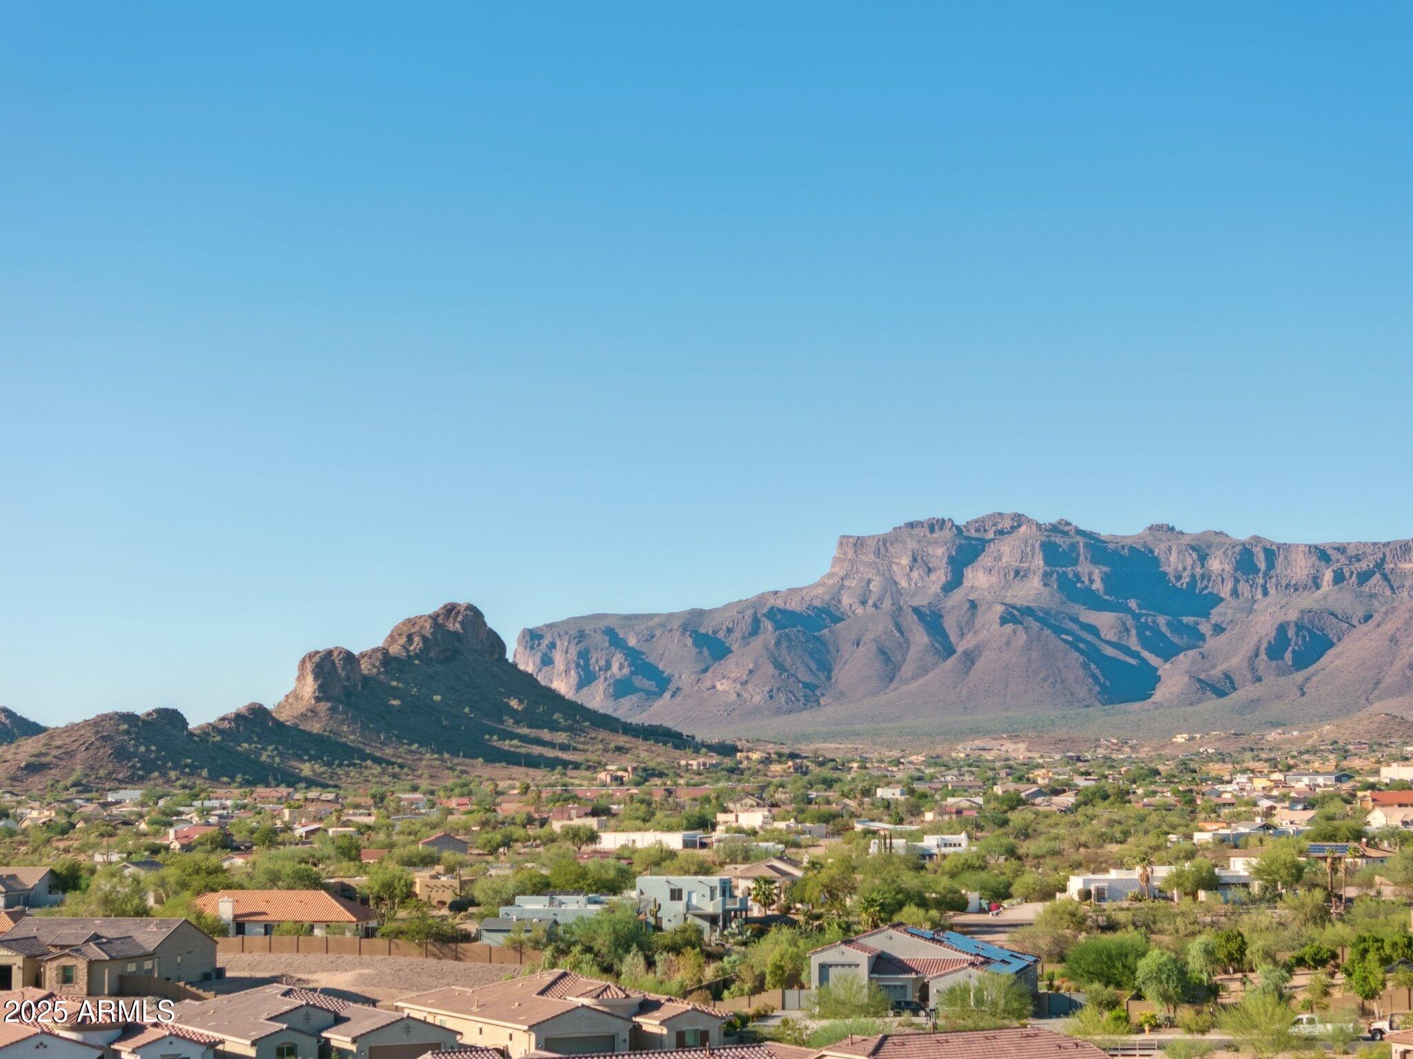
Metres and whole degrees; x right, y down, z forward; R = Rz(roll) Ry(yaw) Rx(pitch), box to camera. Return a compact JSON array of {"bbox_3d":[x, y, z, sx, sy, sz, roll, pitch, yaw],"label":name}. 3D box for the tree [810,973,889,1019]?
[{"bbox_3d":[12.562,40.593,249.000,7.000,3.950,6.500,0,-5,3],"label":"tree"}]

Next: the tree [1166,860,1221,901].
[{"bbox_3d":[69.556,50.042,408.000,7.600,5.800,7.200,-1,-5,10],"label":"tree"}]

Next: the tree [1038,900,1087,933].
[{"bbox_3d":[44.508,48.200,357.000,6.600,4.400,6.200,-1,-5,7],"label":"tree"}]

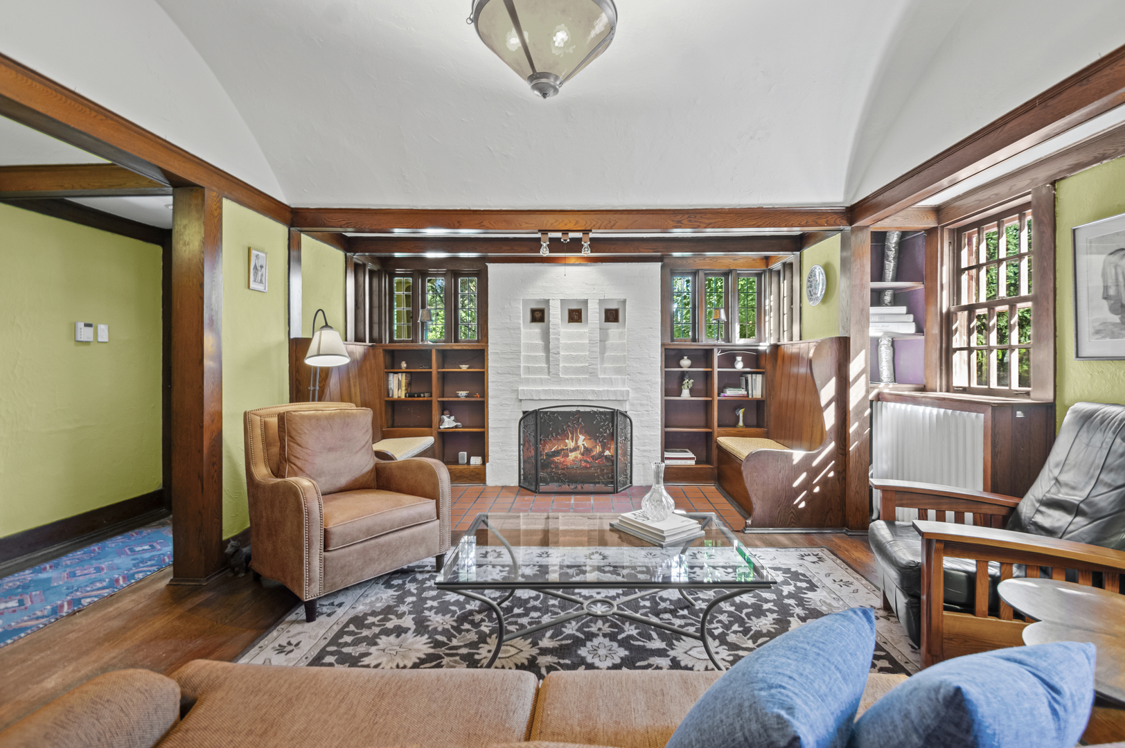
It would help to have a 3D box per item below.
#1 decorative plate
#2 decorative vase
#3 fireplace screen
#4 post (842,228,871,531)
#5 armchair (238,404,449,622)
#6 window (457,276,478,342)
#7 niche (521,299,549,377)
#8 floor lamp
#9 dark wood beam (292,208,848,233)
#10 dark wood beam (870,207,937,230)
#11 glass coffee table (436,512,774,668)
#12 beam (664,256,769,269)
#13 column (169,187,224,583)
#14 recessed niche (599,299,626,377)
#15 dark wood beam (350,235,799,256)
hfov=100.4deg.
[{"bbox_3d":[2.032,-0.709,3.760,0.040,0.330,0.330,0,1,2],"label":"decorative plate"},{"bbox_3d":[0.413,0.508,2.020,0.146,0.250,0.146,0,1,0],"label":"decorative vase"},{"bbox_3d":[0.123,0.678,4.345,1.090,0.790,0.250,0,1,2],"label":"fireplace screen"},{"bbox_3d":[2.110,0.035,3.380,0.145,2.140,0.140,0,1,2],"label":"post"},{"bbox_3d":[-1.200,0.645,2.650,0.780,0.940,0.775,1,1,39],"label":"armchair"},{"bbox_3d":[-0.987,-0.676,4.870,0.228,0.690,0.050,0,1,2],"label":"window"},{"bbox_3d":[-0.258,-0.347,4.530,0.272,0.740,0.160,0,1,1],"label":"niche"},{"bbox_3d":[-1.530,0.350,3.000,0.320,1.520,0.380,-1,1,-37],"label":"floor lamp"},{"bbox_3d":[0.057,-1.106,3.375,3.940,0.145,0.135,0,1,1],"label":"dark wood beam"},{"bbox_3d":[2.424,-1.106,3.370,0.480,0.140,0.110,0,1,1],"label":"dark wood beam"},{"bbox_3d":[0.160,0.920,1.973,1.170,0.432,0.742,0,1,2],"label":"glass coffee table"},{"bbox_3d":[1.555,-1.134,4.760,1.120,0.140,0.070,0,1,1],"label":"beam"},{"bbox_3d":[-2.030,0.050,2.630,0.185,2.150,0.160,0,1,2],"label":"column"},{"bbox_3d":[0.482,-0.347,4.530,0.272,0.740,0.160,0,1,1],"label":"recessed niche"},{"bbox_3d":[0.085,-1.108,4.070,3.850,0.145,0.120,0,1,1],"label":"dark wood beam"}]

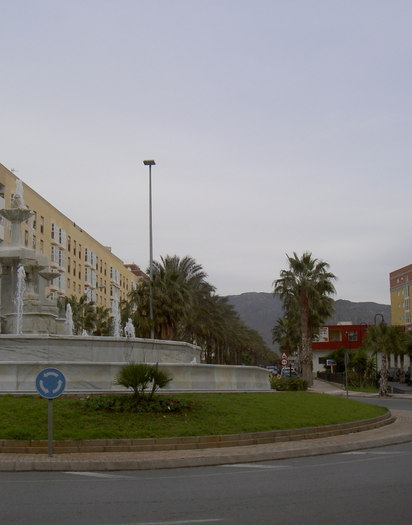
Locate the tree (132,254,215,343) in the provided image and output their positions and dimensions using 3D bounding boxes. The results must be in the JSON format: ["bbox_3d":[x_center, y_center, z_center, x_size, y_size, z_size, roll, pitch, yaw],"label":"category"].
[{"bbox_3d":[-2.468,4.453,58.097,5.900,10.250,5.900,0,-10,0],"label":"tree"}]

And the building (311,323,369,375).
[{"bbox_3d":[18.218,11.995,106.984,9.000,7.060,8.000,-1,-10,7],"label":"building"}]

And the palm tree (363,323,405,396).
[{"bbox_3d":[11.181,6.092,49.681,2.570,4.630,2.570,0,-10,0],"label":"palm tree"}]

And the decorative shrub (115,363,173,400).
[{"bbox_3d":[-1.552,2.941,19.587,1.400,0.910,1.400,0,-10,0],"label":"decorative shrub"}]

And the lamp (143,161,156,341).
[{"bbox_3d":[-3.552,0.873,49.585,0.800,15.130,0.450,0,-10,0],"label":"lamp"}]

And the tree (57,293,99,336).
[{"bbox_3d":[-10.240,6.475,63.843,3.500,7.830,3.500,0,-10,0],"label":"tree"}]

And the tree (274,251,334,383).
[{"bbox_3d":[7.588,4.273,60.150,4.590,10.240,4.590,0,-10,0],"label":"tree"}]

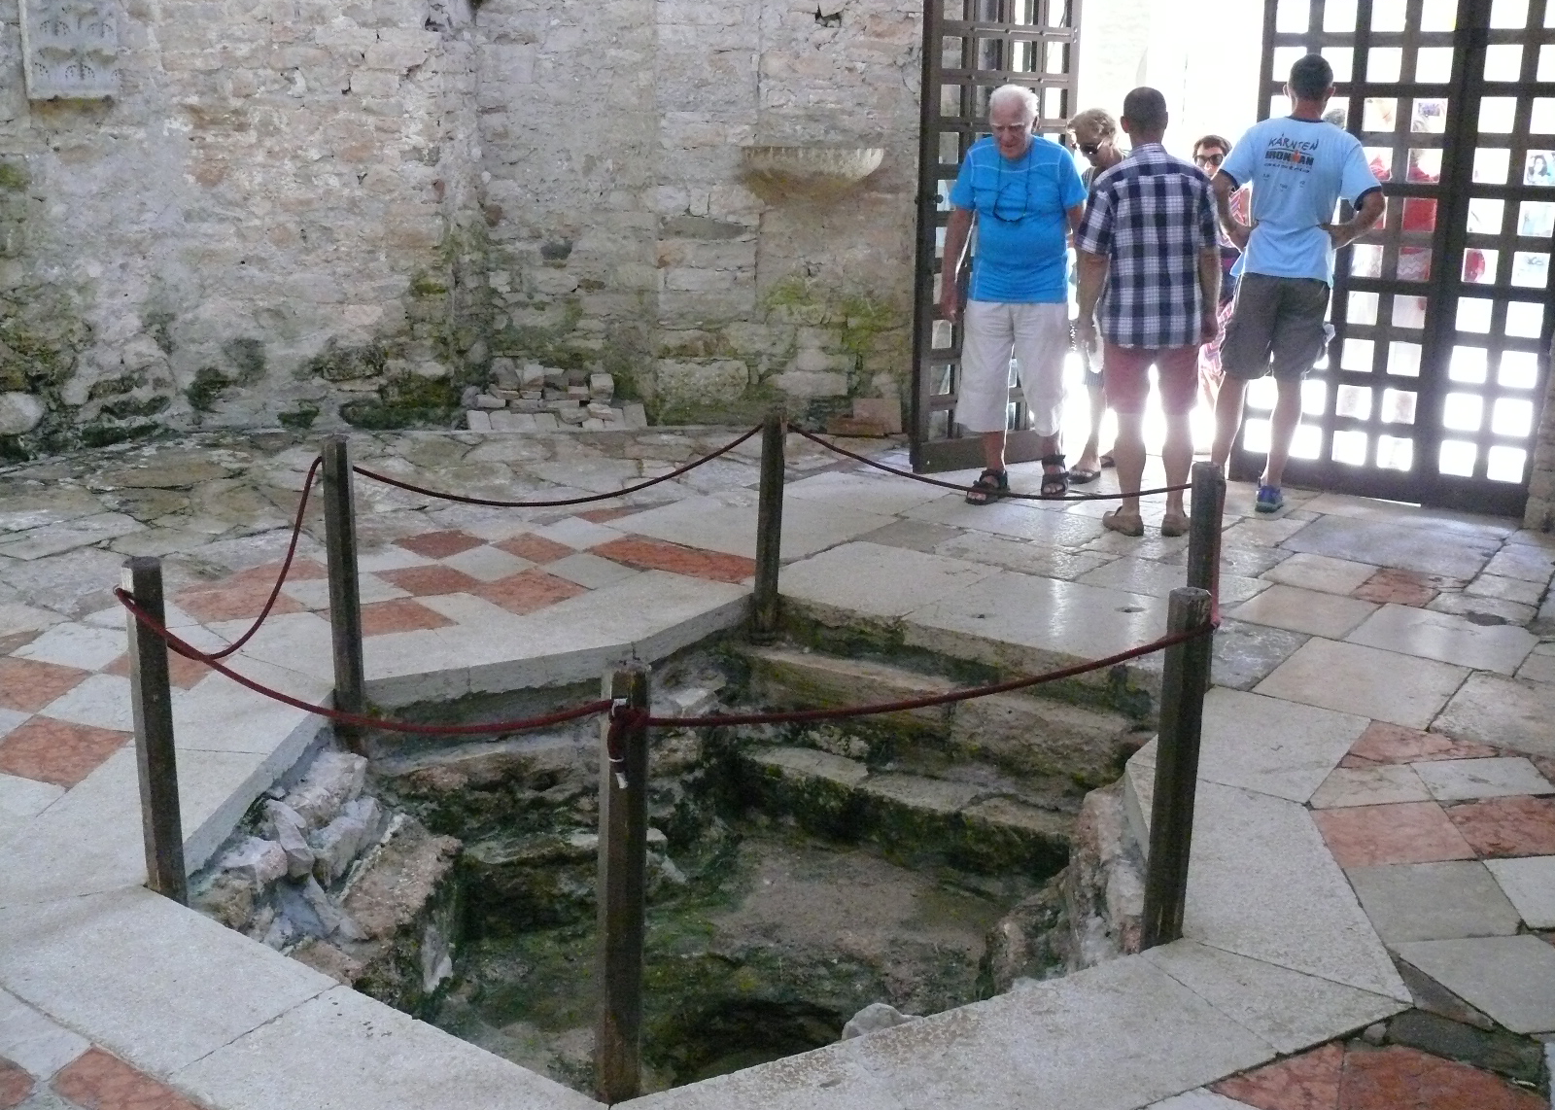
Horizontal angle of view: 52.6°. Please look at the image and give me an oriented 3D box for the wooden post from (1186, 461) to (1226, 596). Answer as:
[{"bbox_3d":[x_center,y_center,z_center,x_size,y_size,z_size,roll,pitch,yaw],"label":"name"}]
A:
[{"bbox_3d":[1.192,0.128,4.425,0.080,0.781,0.080,4,16,14],"label":"wooden post"}]

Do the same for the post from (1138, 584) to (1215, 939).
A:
[{"bbox_3d":[0.777,0.450,3.074,0.083,0.792,0.083,4,16,14],"label":"post"}]

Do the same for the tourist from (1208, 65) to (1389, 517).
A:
[{"bbox_3d":[2.179,-1.133,6.582,0.710,1.840,0.380,7,17,24],"label":"tourist"}]

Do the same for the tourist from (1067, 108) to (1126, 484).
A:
[{"bbox_3d":[1.476,-1.178,7.141,0.460,1.624,0.400,12,19,36],"label":"tourist"}]

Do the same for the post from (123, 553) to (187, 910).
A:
[{"bbox_3d":[-1.230,0.386,3.123,0.075,0.773,0.075,-2,14,-15],"label":"post"}]

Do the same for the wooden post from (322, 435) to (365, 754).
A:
[{"bbox_3d":[-1.211,0.122,4.384,0.078,0.899,0.078,-4,16,-15],"label":"wooden post"}]

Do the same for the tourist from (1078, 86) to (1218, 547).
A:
[{"bbox_3d":[1.509,-0.947,6.197,0.550,1.715,0.360,3,14,9],"label":"tourist"}]

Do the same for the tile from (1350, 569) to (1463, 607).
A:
[{"bbox_3d":[2.193,0.124,5.526,0.265,0.020,0.448,12,18,37],"label":"tile"}]

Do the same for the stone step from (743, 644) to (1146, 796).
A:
[{"bbox_3d":[0.545,0.512,5.110,1.358,0.260,0.280,9,17,30],"label":"stone step"}]

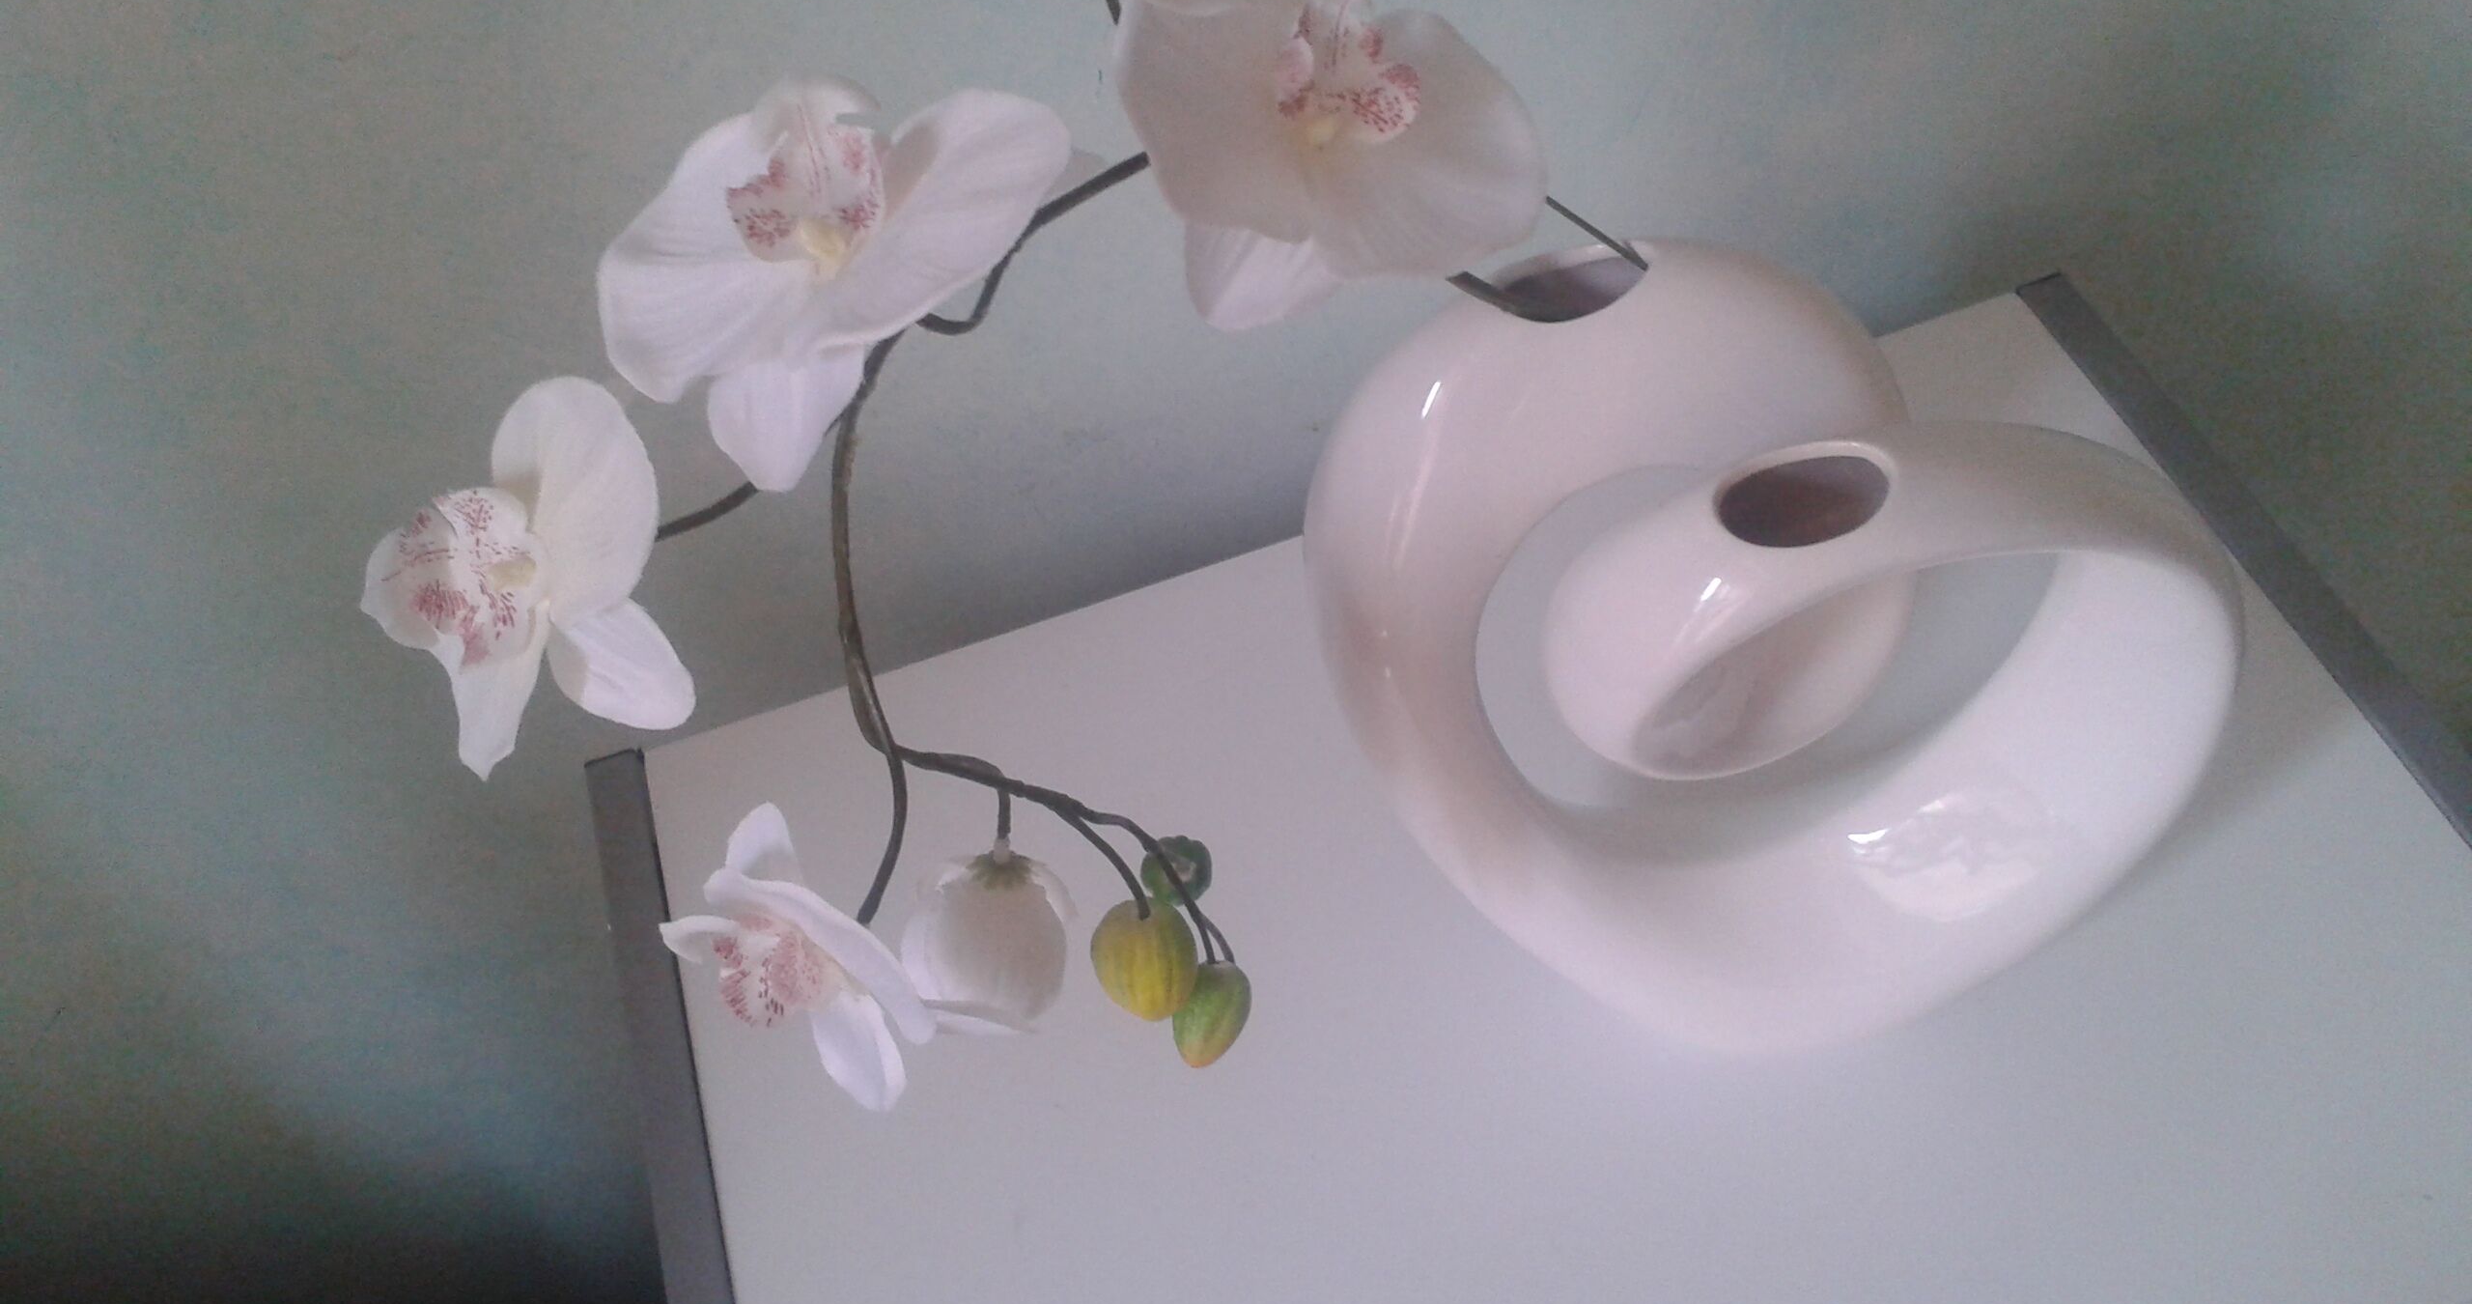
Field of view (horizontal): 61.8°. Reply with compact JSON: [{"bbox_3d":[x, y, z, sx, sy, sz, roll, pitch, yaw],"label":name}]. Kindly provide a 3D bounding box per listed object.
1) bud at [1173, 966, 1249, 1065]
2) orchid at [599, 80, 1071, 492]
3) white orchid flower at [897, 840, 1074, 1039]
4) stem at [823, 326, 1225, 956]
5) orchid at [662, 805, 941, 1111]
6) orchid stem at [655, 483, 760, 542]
[{"bbox_3d":[-0.006,0.086,0.490,0.018,0.027,0.018,5,35,-3],"label":"bud"},{"bbox_3d":[-0.078,-0.071,0.400,0.092,0.045,0.078,-16,60,-1],"label":"orchid"},{"bbox_3d":[-0.060,0.069,0.500,0.042,0.042,0.038,1,37,-8],"label":"white orchid flower"},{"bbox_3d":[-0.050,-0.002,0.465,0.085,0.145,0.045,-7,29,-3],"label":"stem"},{"bbox_3d":[-0.105,0.074,0.500,0.045,0.073,0.075,-38,13,-19],"label":"orchid"},{"bbox_3d":[-0.115,-0.031,0.450,0.026,0.005,0.006,-30,54,0],"label":"orchid stem"}]

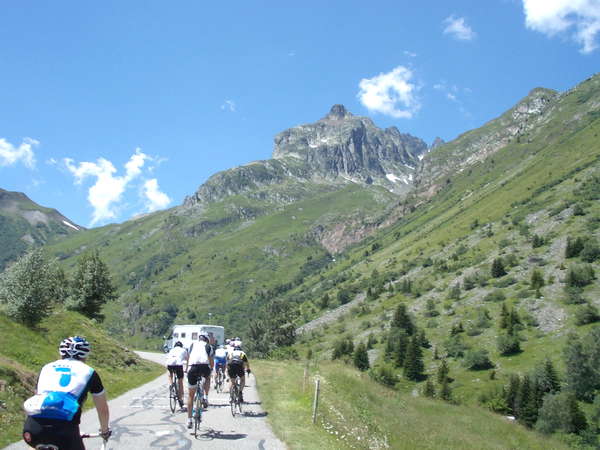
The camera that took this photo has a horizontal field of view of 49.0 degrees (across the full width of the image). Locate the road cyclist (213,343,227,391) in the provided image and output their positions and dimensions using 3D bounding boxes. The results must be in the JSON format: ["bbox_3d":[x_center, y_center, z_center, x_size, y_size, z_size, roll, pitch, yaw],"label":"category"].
[{"bbox_3d":[-2.447,4.385,20.200,0.480,1.420,0.950,0,-11,-2],"label":"road cyclist"}]

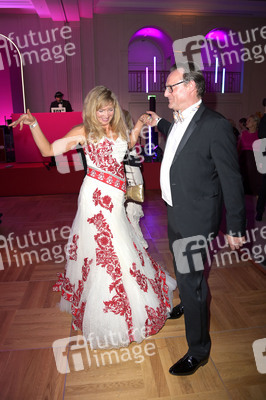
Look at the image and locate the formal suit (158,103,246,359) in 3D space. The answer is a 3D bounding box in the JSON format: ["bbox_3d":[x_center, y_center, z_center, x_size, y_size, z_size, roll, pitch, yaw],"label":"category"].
[{"bbox_3d":[0.420,0.210,1.685,0.500,1.530,0.620,-5,14,-22],"label":"formal suit"}]

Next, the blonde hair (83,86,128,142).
[{"bbox_3d":[-0.190,-0.571,1.789,0.300,0.370,0.280,-3,13,-12],"label":"blonde hair"}]

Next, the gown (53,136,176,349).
[{"bbox_3d":[-0.140,0.242,2.072,1.000,1.390,0.870,-3,13,-14],"label":"gown"}]

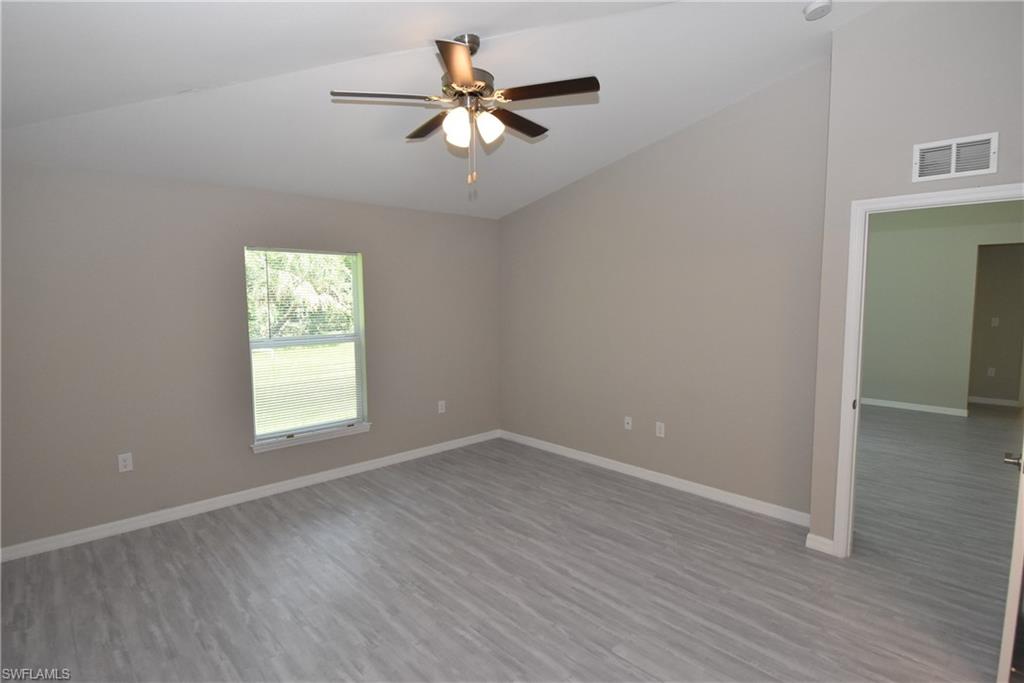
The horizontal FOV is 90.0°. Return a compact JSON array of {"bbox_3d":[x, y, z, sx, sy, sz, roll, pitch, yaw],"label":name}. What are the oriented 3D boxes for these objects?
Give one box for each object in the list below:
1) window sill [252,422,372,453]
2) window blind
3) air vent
[{"bbox_3d":[-1.670,0.808,4.354,1.025,0.068,0.105,-5,7,-43],"label":"window sill"},{"bbox_3d":[-1.704,0.010,4.307,0.940,1.515,0.045,-5,7,-43],"label":"window blind"},{"bbox_3d":[2.248,-0.930,2.603,0.025,0.196,0.330,-5,7,-43],"label":"air vent"}]

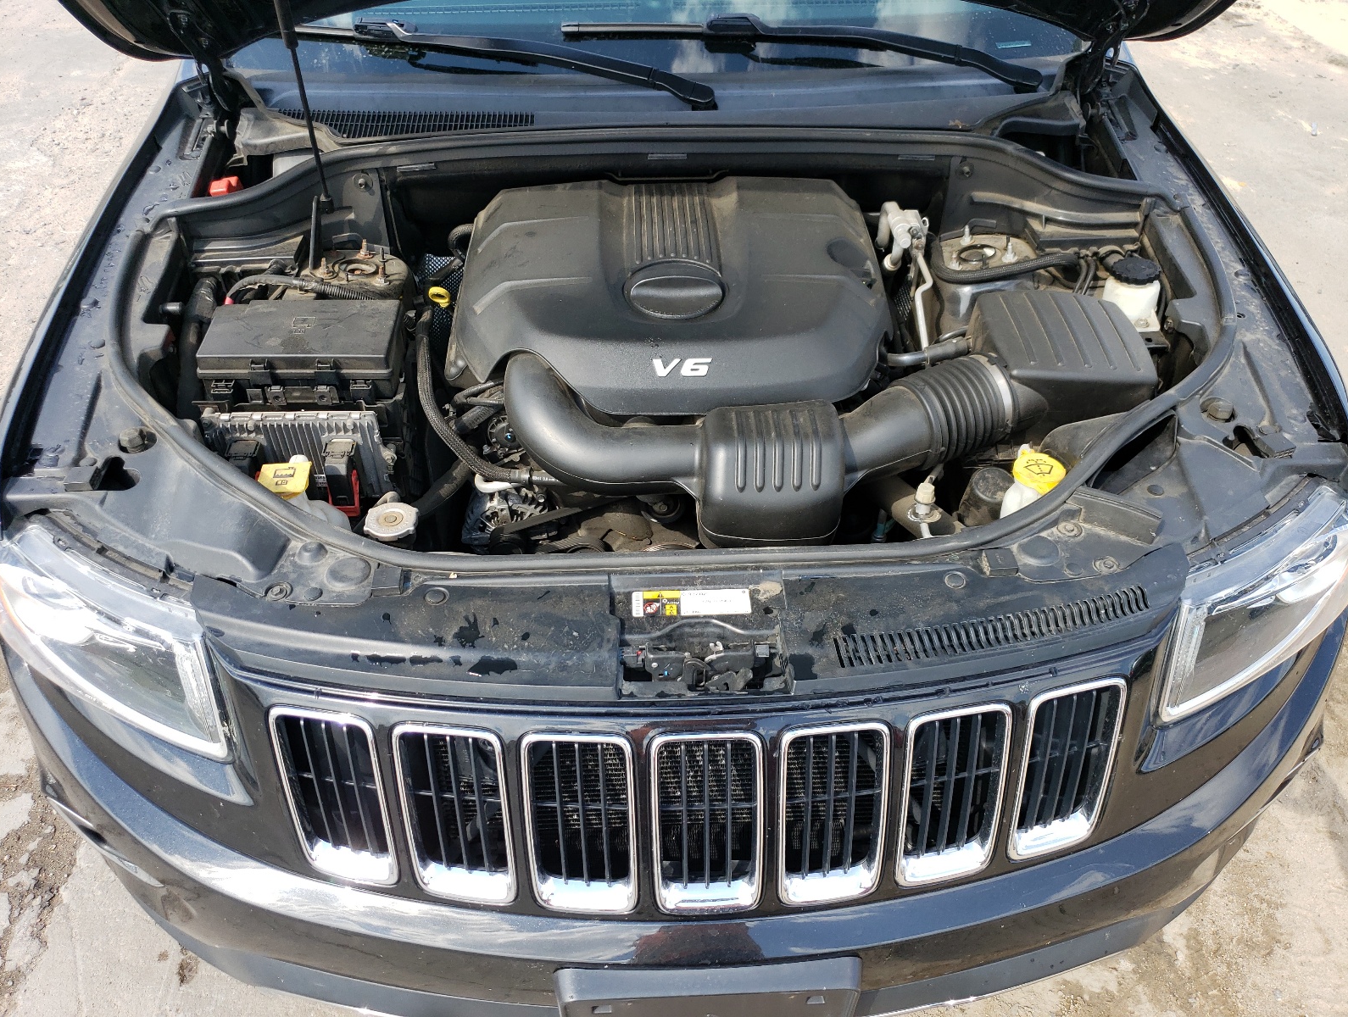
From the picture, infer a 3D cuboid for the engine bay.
[{"bbox_3d":[0.008,-0.132,1.531,1.420,0.450,0.840,-2,41,-2],"label":"engine bay"}]

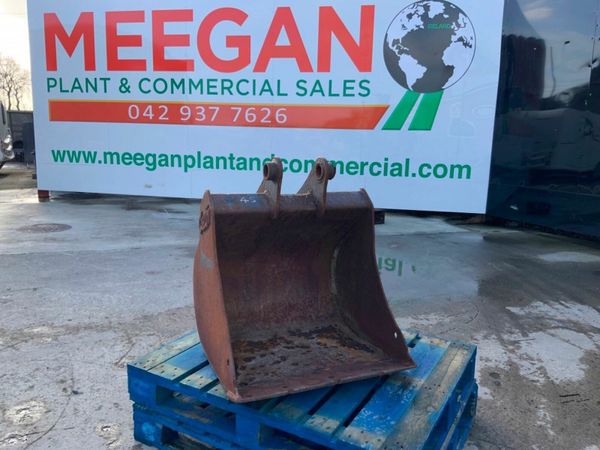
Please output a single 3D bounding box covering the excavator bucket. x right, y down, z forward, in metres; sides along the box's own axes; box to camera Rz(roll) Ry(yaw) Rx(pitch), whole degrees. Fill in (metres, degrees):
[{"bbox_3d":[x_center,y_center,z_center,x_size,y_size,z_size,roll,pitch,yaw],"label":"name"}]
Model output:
[{"bbox_3d":[-0.013,0.143,2.154,0.777,0.857,0.700,-3,12,-23],"label":"excavator bucket"}]

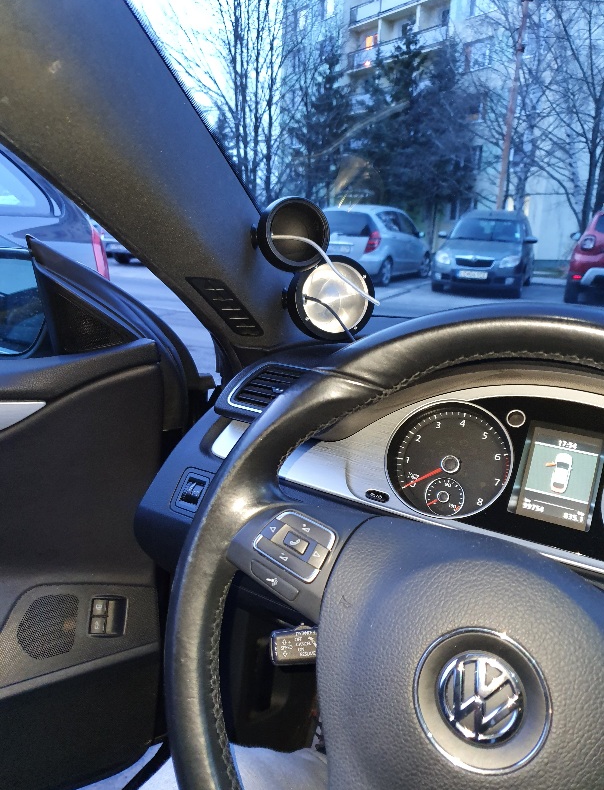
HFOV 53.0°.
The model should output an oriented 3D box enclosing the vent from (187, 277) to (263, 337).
[{"bbox_3d":[-0.080,-0.095,0.640,0.015,0.031,0.128,33,-11,38],"label":"vent"}]

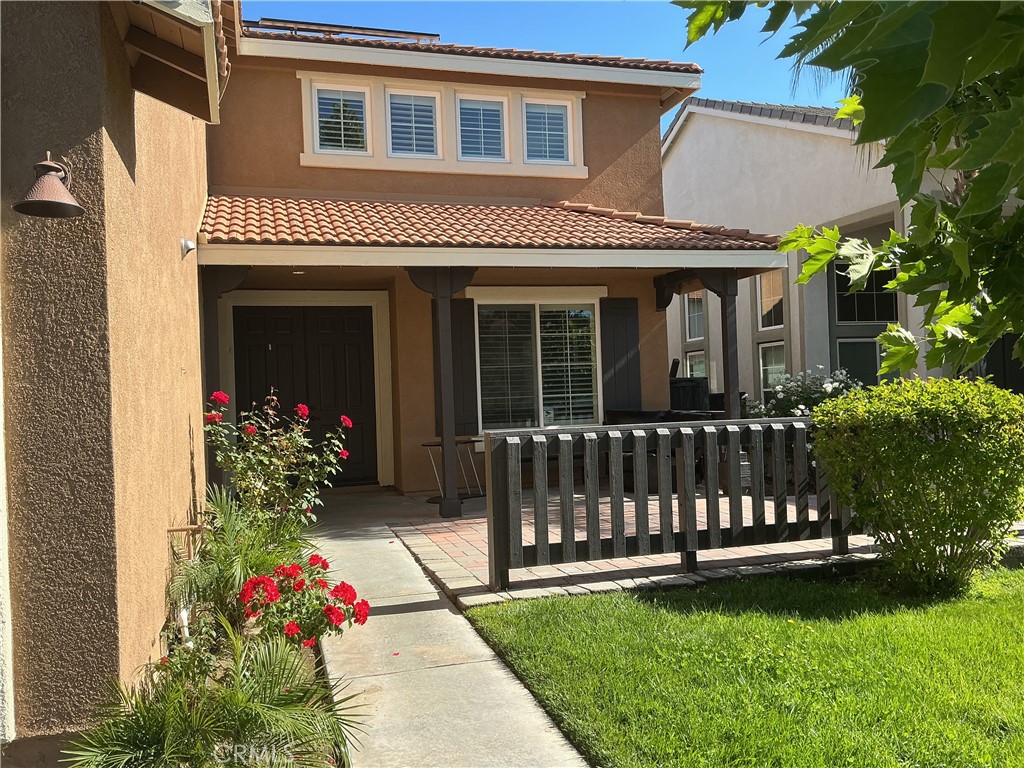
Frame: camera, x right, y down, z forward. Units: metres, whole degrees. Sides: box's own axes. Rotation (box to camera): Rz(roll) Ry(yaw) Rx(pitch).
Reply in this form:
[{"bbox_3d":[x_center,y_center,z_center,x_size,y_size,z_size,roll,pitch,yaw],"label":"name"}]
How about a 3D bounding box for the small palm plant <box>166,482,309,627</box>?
[{"bbox_3d":[-1.750,1.116,5.550,0.850,0.880,0.780,-2,0,-16],"label":"small palm plant"}]

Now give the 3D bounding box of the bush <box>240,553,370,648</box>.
[{"bbox_3d":[-1.185,1.237,4.900,0.690,0.540,0.570,-2,0,-16],"label":"bush"}]

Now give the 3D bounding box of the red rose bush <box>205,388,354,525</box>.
[{"bbox_3d":[-1.938,0.704,7.150,1.180,1.320,1.000,-2,0,-16],"label":"red rose bush"}]

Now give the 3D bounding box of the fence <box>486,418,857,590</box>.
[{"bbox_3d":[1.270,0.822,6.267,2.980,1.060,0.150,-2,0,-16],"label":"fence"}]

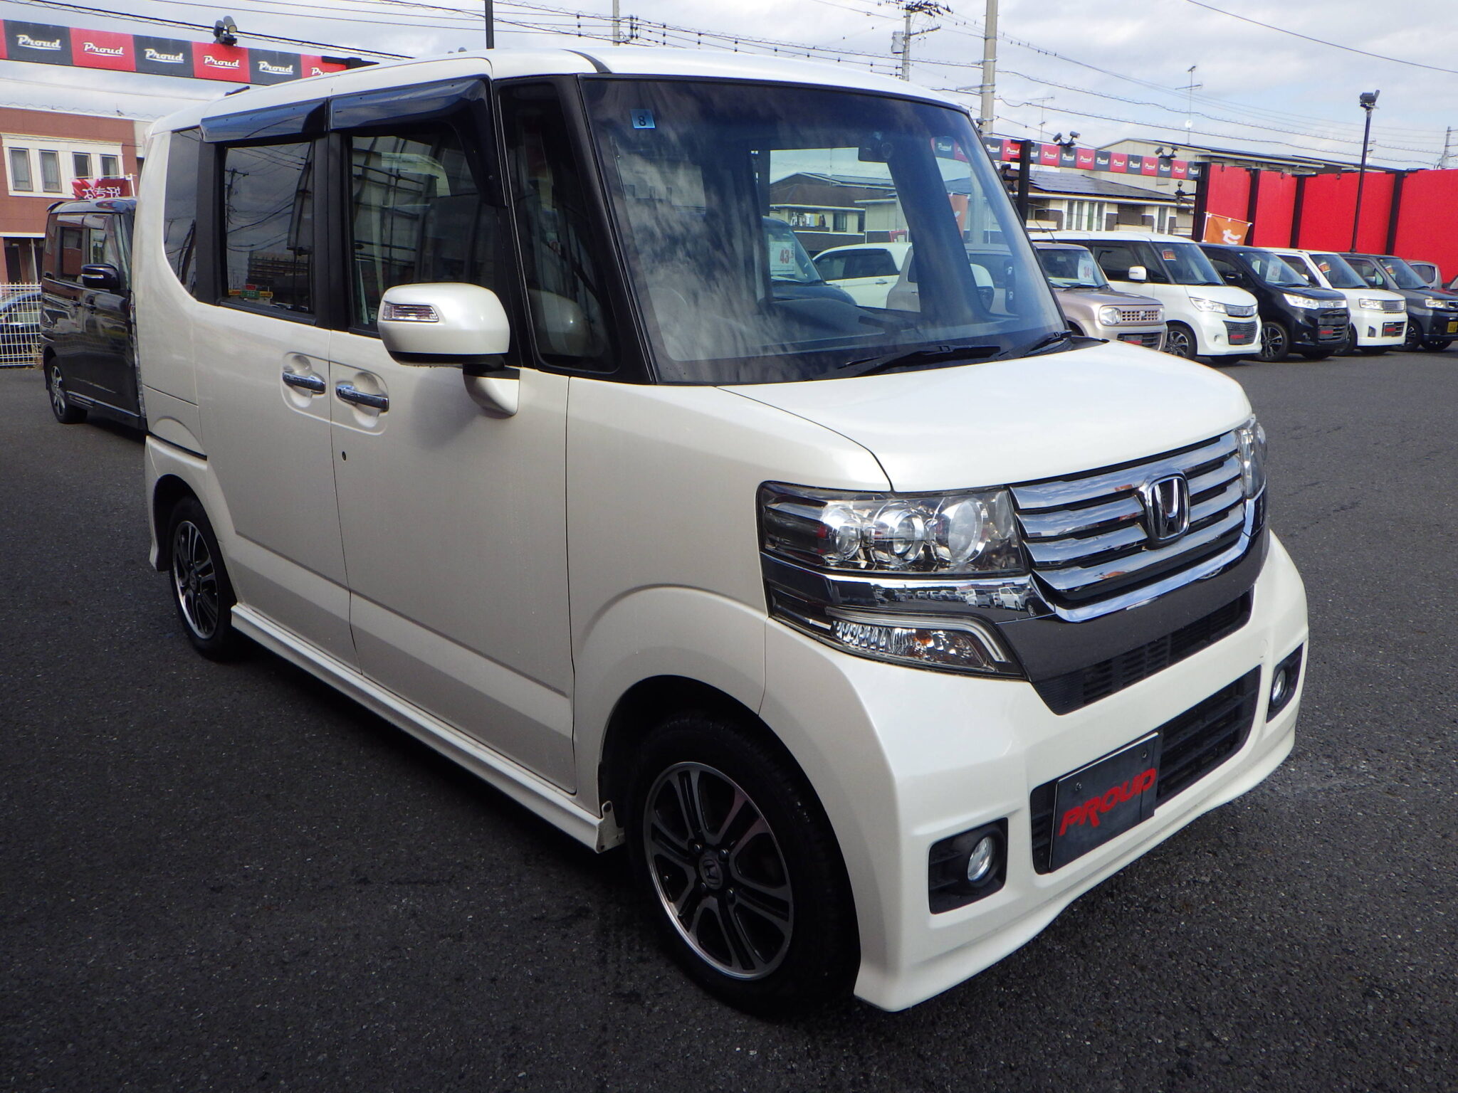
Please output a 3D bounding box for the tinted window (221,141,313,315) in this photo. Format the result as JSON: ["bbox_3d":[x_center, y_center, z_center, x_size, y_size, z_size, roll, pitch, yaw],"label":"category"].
[{"bbox_3d":[-1.203,-0.834,3.062,0.050,0.450,0.590,-5,14,-43],"label":"tinted window"}]

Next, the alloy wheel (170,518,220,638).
[{"bbox_3d":[-1.716,0.102,3.920,0.140,0.397,0.397,-13,20,-42],"label":"alloy wheel"}]

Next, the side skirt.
[{"bbox_3d":[-0.873,0.387,3.019,0.090,0.095,1.870,-13,20,-42],"label":"side skirt"}]

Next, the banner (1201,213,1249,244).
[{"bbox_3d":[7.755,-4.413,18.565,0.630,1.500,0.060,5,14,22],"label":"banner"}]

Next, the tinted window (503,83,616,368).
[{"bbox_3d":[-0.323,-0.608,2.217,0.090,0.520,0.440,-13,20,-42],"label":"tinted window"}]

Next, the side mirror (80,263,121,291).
[{"bbox_3d":[-4.341,-1.862,8.150,0.240,0.185,0.170,-13,19,-42],"label":"side mirror"}]

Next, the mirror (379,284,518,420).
[{"bbox_3d":[-0.502,-0.351,2.133,0.225,0.250,0.170,-13,19,-41],"label":"mirror"}]

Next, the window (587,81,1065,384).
[{"bbox_3d":[0.305,-0.647,2.439,1.300,0.690,0.130,-13,-11,-41],"label":"window"}]

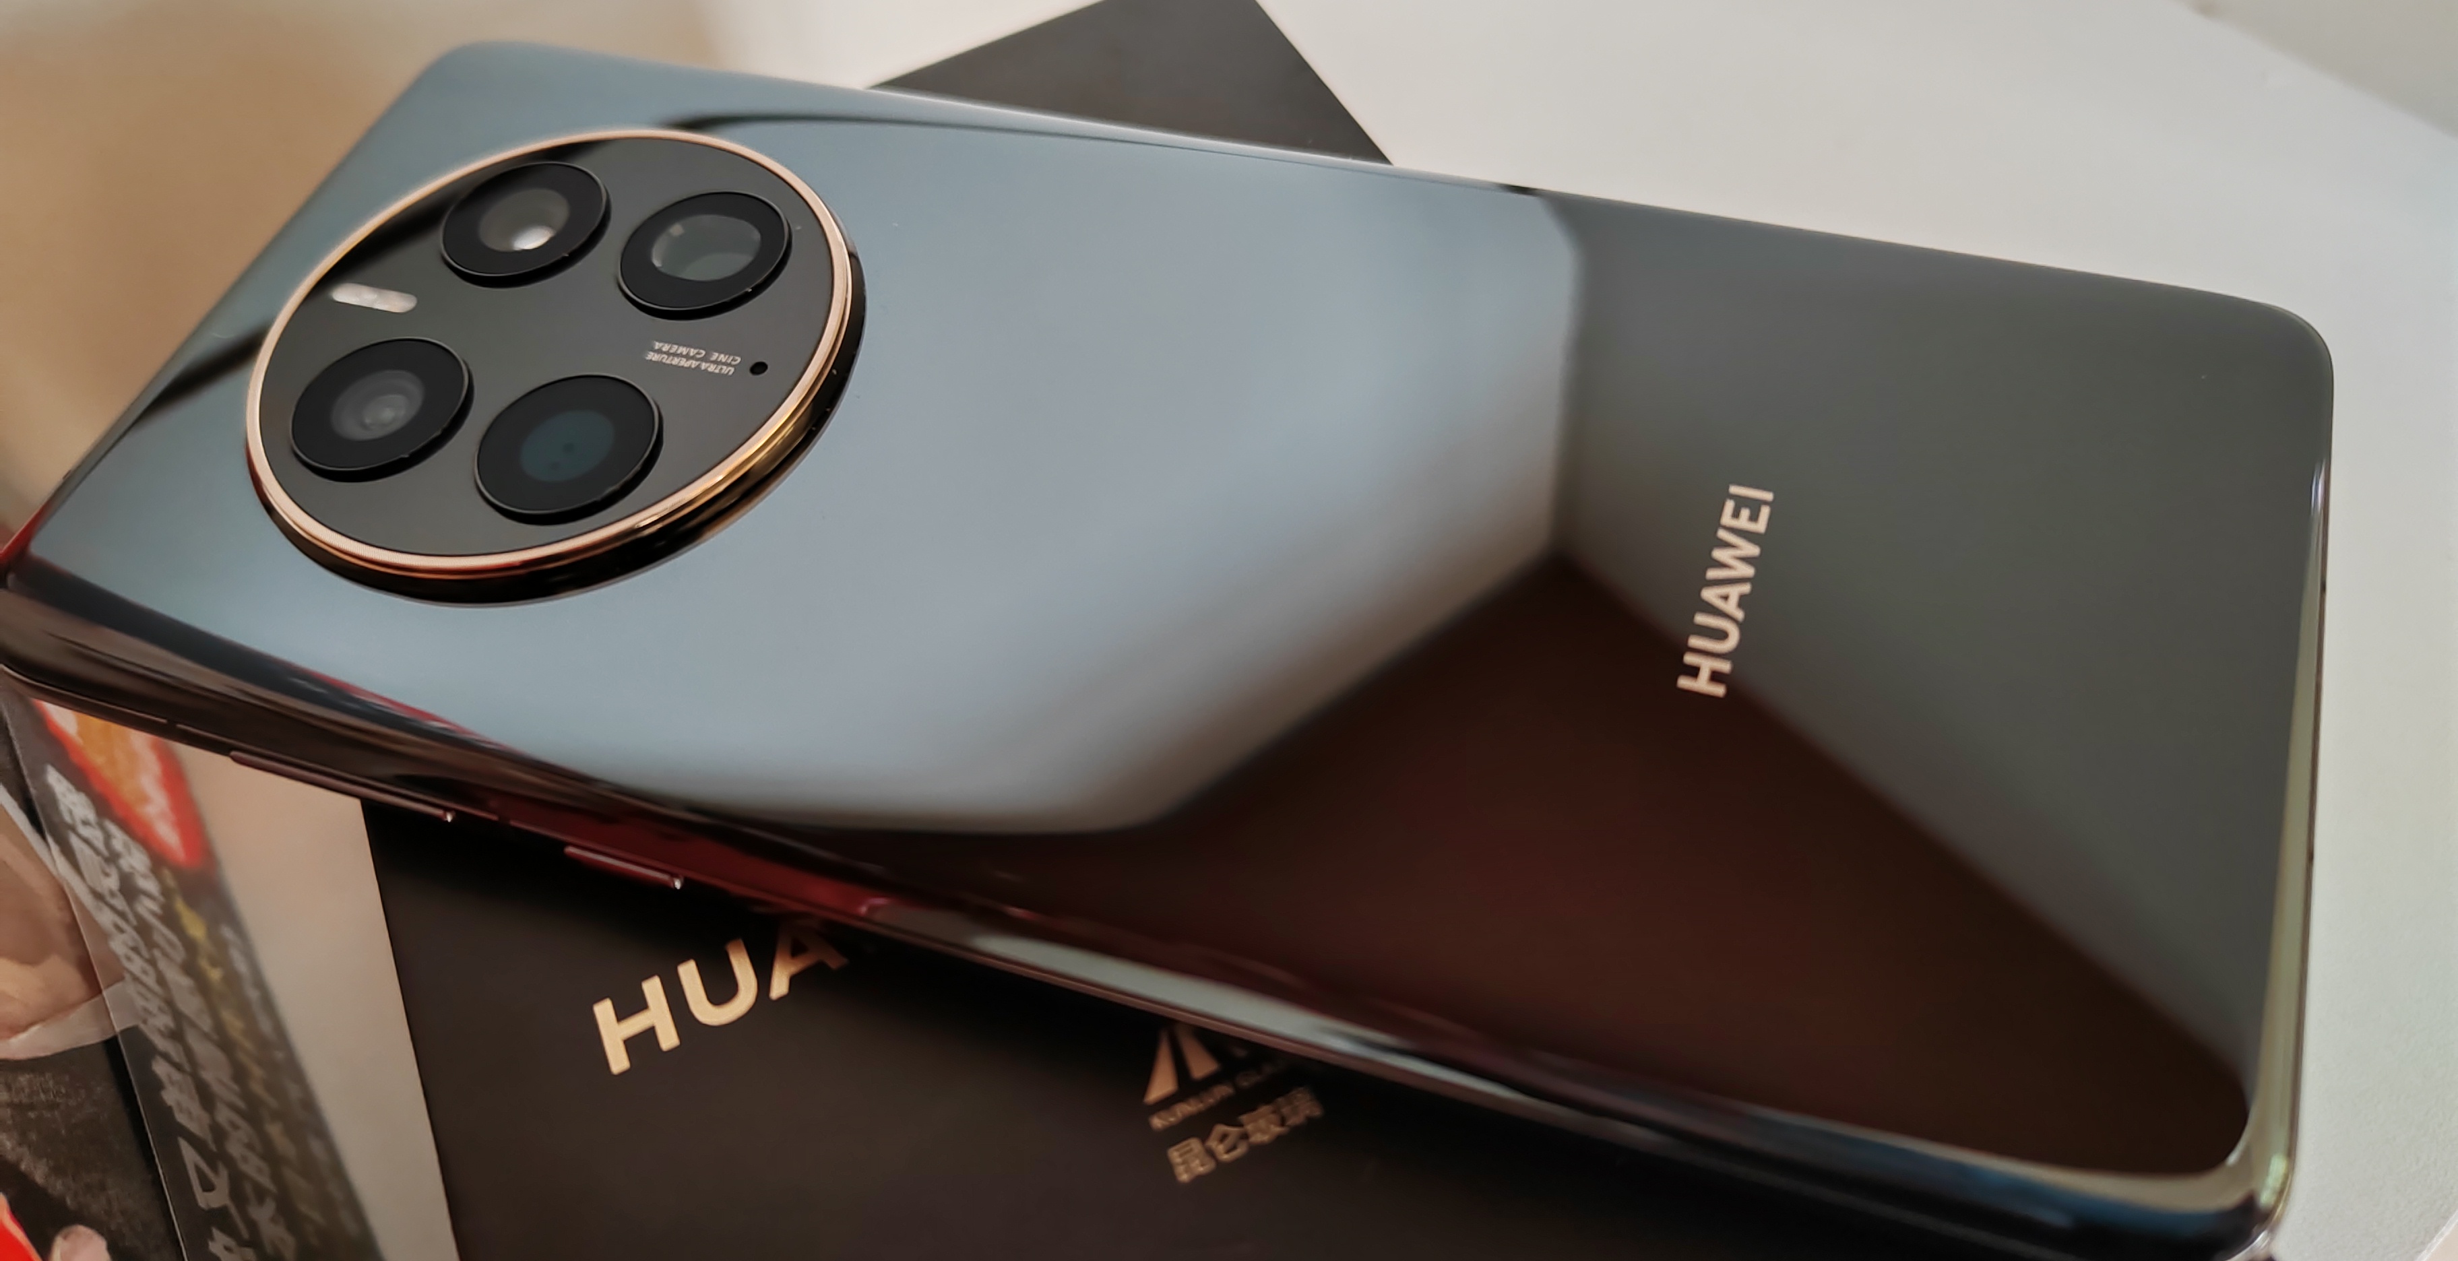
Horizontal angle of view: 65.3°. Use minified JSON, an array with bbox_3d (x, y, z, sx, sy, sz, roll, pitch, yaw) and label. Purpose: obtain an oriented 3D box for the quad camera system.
[{"bbox_3d":[-0.053,-0.023,0.150,0.048,0.004,0.048,-4,53,5],"label":"quad camera system"}]

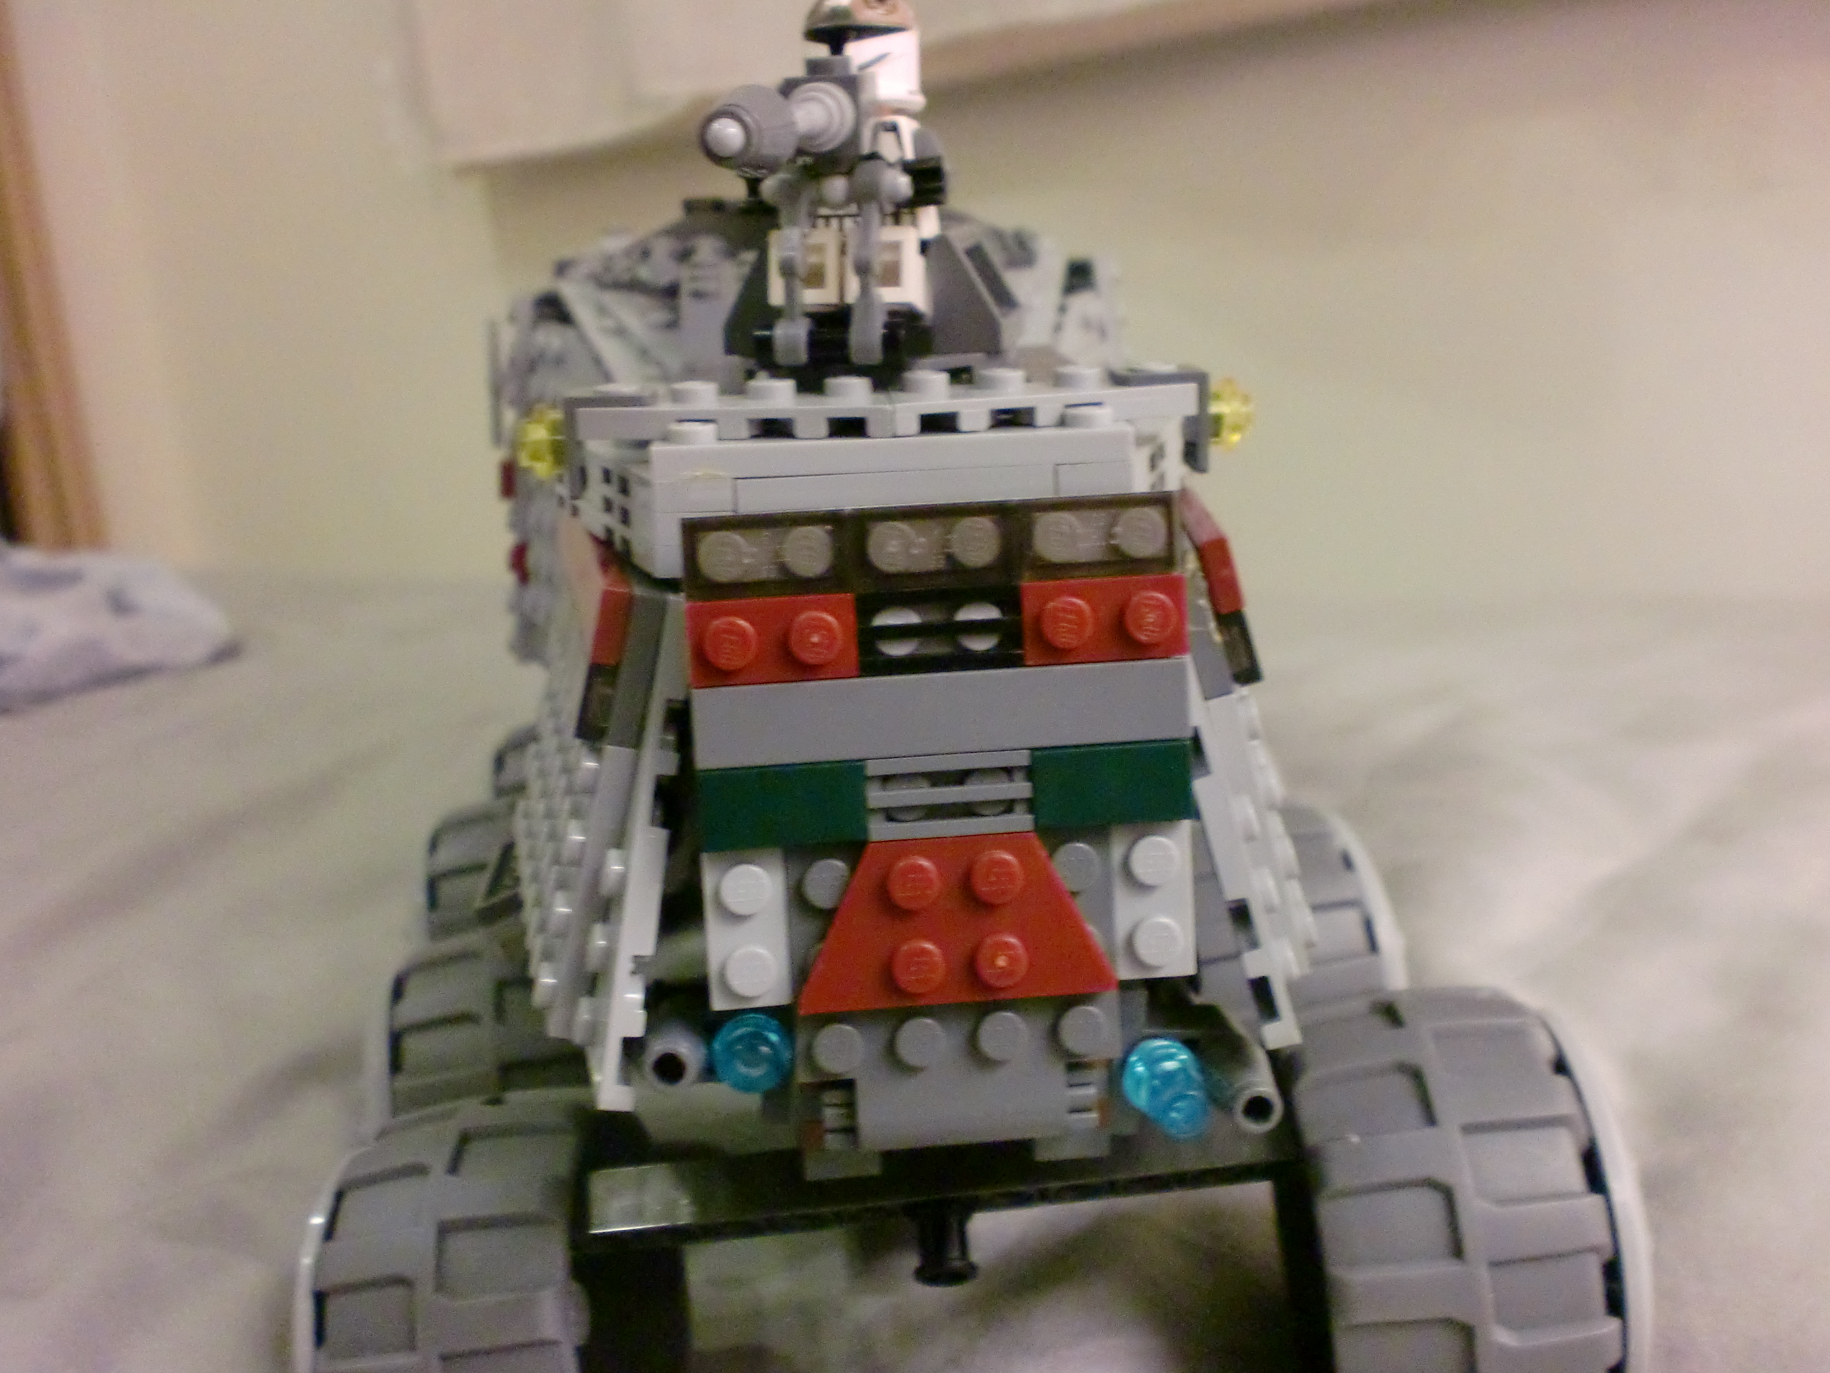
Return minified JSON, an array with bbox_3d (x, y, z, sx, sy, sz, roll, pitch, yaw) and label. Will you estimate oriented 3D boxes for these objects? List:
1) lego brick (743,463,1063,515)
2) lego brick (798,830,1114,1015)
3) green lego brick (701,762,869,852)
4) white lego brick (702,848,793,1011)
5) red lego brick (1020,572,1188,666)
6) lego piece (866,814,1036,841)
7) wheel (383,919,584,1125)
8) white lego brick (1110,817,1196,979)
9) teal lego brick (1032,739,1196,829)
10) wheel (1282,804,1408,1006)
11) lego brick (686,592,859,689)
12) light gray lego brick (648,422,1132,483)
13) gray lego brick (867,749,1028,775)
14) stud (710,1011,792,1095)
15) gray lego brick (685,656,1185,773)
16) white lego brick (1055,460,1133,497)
[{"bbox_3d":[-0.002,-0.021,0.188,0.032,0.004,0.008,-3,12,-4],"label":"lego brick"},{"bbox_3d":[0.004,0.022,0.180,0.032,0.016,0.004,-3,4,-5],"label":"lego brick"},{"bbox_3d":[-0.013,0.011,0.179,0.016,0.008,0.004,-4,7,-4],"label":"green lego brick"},{"bbox_3d":[-0.016,0.023,0.181,0.008,0.016,0.005,-4,7,-4],"label":"white lego brick"},{"bbox_3d":[0.018,-0.006,0.179,0.016,0.008,0.005,-4,7,-4],"label":"red lego brick"},{"bbox_3d":[0.003,0.014,0.181,0.016,0.002,0.003,-4,7,-4],"label":"lego piece"},{"bbox_3d":[-0.059,0.064,0.279,0.030,0.054,0.054,-8,15,-7],"label":"wheel"},{"bbox_3d":[0.024,0.021,0.184,0.008,0.016,0.005,-4,7,-4],"label":"white lego brick"},{"bbox_3d":[0.019,0.009,0.181,0.016,0.008,0.003,-3,4,-5],"label":"teal lego brick"},{"bbox_3d":[0.050,0.047,0.283,0.033,0.053,0.053,-3,12,-4],"label":"wheel"},{"bbox_3d":[-0.013,-0.004,0.177,0.016,0.008,0.005,-4,7,-4],"label":"lego brick"},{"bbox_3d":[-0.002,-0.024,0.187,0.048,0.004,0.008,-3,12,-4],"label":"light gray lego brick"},{"bbox_3d":[0.003,0.007,0.180,0.016,0.002,0.003,-4,7,-4],"label":"gray lego brick"},{"bbox_3d":[-0.016,0.036,0.182,0.008,0.008,0.005,-3,-3,-5],"label":"stud"},{"bbox_3d":[0.003,0.003,0.179,0.048,0.008,0.003,-3,4,-5],"label":"gray lego brick"},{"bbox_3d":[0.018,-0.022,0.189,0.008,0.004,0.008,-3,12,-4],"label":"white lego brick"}]

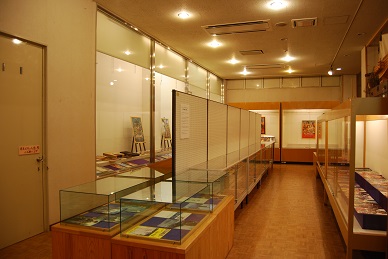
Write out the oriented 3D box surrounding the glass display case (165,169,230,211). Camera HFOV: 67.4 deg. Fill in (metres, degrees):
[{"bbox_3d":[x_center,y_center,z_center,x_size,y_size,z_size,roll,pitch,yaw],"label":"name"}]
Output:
[{"bbox_3d":[0.065,0.651,3.175,0.491,0.283,0.663,0,1,20],"label":"glass display case"}]

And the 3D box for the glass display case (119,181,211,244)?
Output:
[{"bbox_3d":[-0.203,0.659,2.434,0.490,0.283,0.683,0,1,20],"label":"glass display case"}]

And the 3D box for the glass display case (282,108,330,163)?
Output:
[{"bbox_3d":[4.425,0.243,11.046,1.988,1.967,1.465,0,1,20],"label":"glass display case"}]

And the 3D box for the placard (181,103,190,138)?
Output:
[{"bbox_3d":[-0.099,-0.090,3.523,0.011,0.418,0.275,0,1,20],"label":"placard"}]

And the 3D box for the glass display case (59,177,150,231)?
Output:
[{"bbox_3d":[-0.765,0.656,2.708,0.487,0.283,0.729,0,1,20],"label":"glass display case"}]

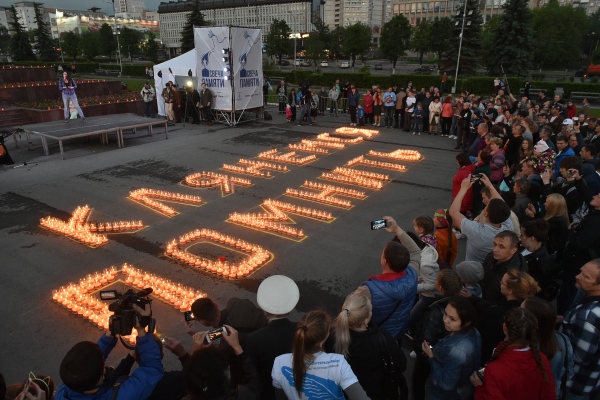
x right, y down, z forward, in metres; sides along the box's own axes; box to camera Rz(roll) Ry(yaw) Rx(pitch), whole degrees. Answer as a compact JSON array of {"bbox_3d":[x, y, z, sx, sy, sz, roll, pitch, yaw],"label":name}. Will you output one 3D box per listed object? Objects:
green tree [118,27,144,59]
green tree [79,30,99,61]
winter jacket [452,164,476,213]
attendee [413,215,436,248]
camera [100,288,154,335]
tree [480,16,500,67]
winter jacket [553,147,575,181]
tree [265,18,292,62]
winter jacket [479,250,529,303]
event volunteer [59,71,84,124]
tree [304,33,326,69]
[{"bbox_3d":[-55.984,-50.526,131.052,7.980,11.618,7.980,0,20,0],"label":"green tree"},{"bbox_3d":[-71.344,-50.907,133.277,6.750,10.273,6.750,0,20,0],"label":"green tree"},{"bbox_3d":[2.603,-0.183,6.350,0.290,0.780,0.440,12,23,30],"label":"winter jacket"},{"bbox_3d":[1.468,0.829,4.854,0.270,1.370,0.380,8,21,19],"label":"attendee"},{"bbox_3d":[-0.930,0.605,2.150,0.250,0.200,0.310,1,5,2],"label":"camera"},{"bbox_3d":[46.482,-37.270,94.998,5.869,11.940,5.869,0,20,0],"label":"tree"},{"bbox_3d":[4.906,-0.589,7.583,0.320,0.740,0.520,-9,22,-26],"label":"winter jacket"},{"bbox_3d":[-4.561,-35.064,90.202,7.130,10.720,7.130,0,20,0],"label":"tree"},{"bbox_3d":[1.732,0.817,3.539,0.320,0.740,0.520,-5,21,-16],"label":"winter jacket"},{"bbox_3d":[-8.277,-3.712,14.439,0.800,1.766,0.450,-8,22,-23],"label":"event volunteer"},{"bbox_3d":[2.814,-24.829,67.899,3.734,6.503,3.734,2,20,2],"label":"tree"}]

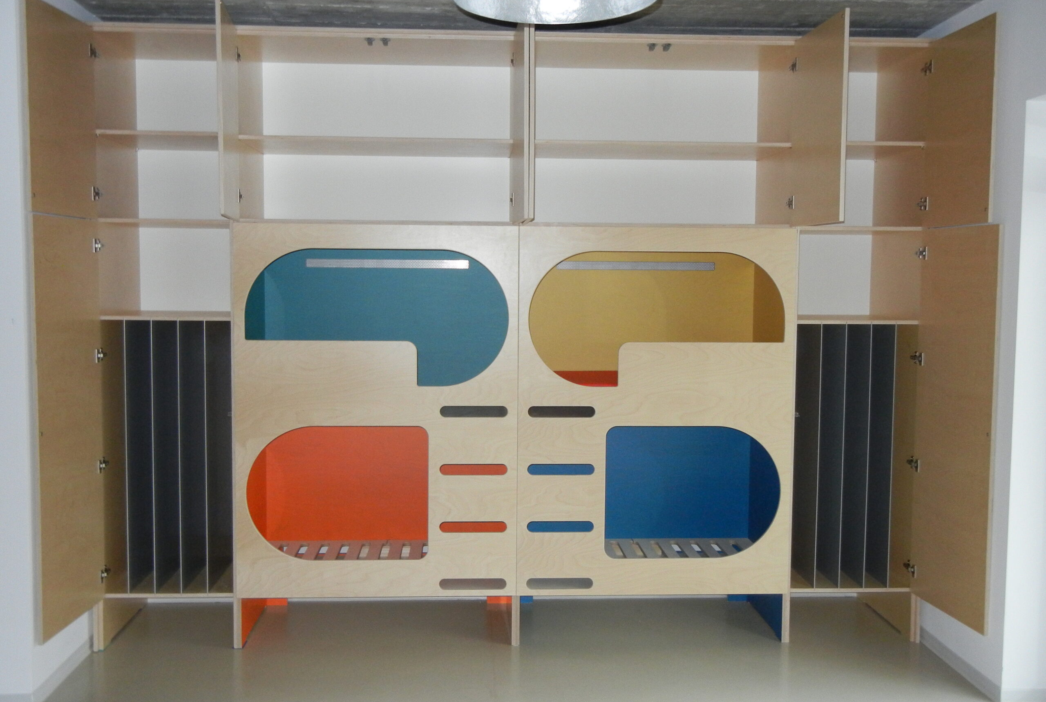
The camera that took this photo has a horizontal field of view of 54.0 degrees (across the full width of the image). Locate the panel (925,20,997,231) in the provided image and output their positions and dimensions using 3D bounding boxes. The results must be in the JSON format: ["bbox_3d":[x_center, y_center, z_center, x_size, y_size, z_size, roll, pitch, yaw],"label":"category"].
[{"bbox_3d":[1.852,-0.944,4.365,0.019,0.822,0.592,0,4,-4],"label":"panel"}]

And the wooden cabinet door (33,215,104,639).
[{"bbox_3d":[-1.879,0.296,4.260,0.019,1.672,0.592,0,4,0],"label":"wooden cabinet door"}]

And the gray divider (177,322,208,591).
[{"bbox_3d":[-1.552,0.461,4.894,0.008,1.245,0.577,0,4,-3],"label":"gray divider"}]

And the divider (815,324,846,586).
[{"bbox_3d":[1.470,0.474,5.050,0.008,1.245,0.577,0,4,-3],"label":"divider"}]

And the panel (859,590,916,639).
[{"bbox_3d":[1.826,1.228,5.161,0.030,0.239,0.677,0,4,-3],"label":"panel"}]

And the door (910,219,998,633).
[{"bbox_3d":[1.867,0.312,4.455,0.019,1.672,0.592,0,4,-8],"label":"door"}]

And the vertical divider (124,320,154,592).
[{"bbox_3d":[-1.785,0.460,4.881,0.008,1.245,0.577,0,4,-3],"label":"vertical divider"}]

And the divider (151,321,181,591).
[{"bbox_3d":[-1.669,0.461,4.888,0.008,1.245,0.577,0,4,-3],"label":"divider"}]

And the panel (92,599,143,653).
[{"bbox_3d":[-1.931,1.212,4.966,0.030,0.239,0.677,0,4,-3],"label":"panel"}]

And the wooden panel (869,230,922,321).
[{"bbox_3d":[1.822,-0.365,5.010,0.020,0.415,0.577,0,4,-3],"label":"wooden panel"}]

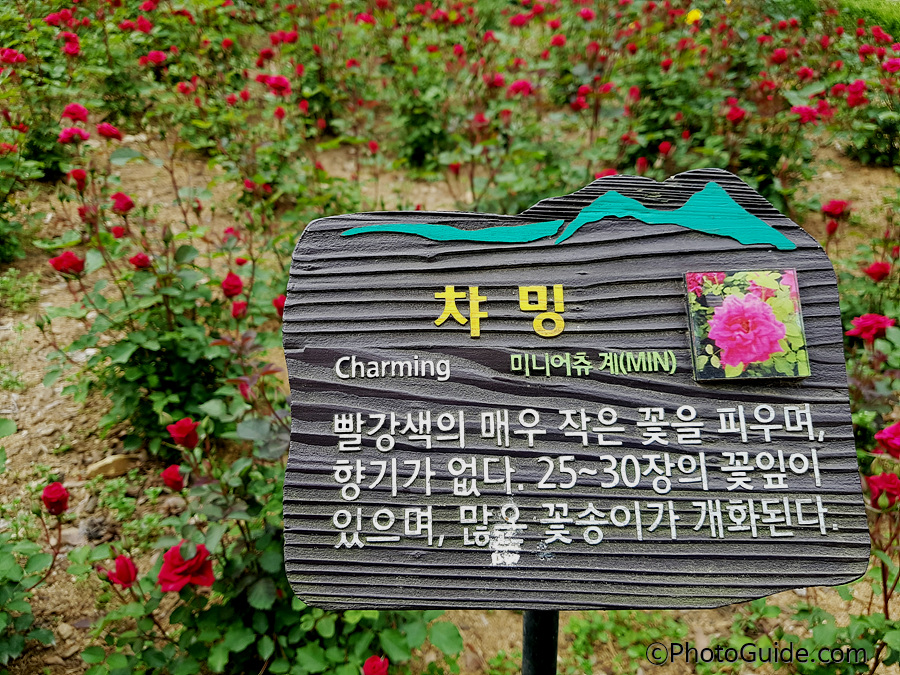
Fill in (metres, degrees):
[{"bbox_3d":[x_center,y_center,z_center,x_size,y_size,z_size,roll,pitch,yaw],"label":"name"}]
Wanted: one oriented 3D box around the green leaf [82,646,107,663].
[{"bbox_3d":[-0.552,0.492,1.050,0.033,0.009,0.024,-2,48,-17],"label":"green leaf"}]

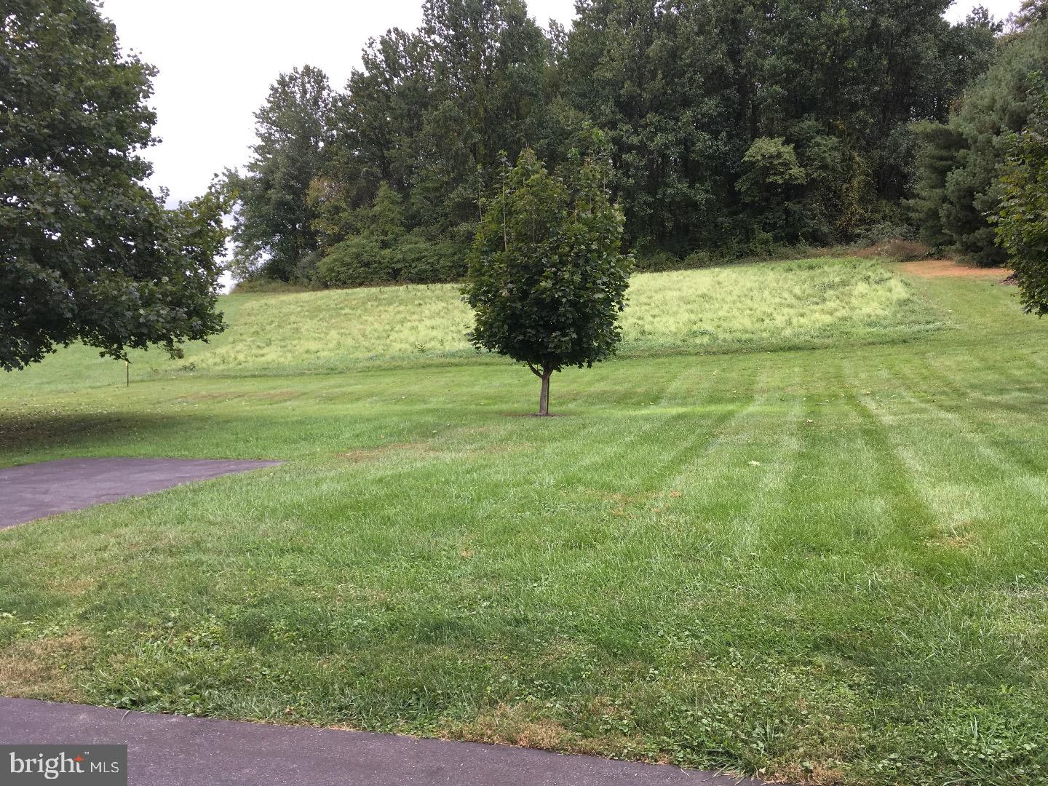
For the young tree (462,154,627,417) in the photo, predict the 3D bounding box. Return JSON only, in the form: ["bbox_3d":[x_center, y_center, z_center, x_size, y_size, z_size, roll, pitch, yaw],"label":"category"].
[{"bbox_3d":[0.450,-2.100,16.500,3.100,5.000,3.050,0,1,0],"label":"young tree"}]

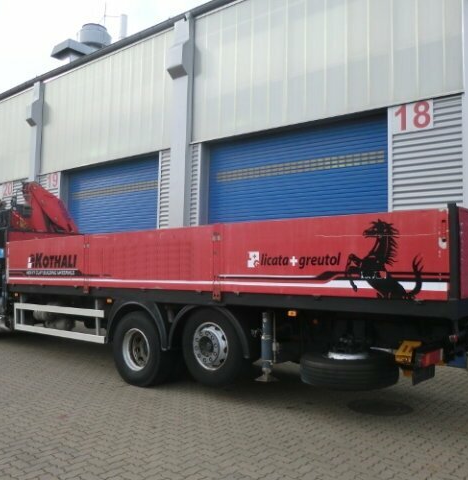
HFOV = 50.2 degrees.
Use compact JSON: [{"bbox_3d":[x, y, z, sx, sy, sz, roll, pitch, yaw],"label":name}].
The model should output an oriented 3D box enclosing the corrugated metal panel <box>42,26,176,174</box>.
[{"bbox_3d":[-3.993,-3.821,14.870,6.340,3.196,0.120,-2,-4,39],"label":"corrugated metal panel"}]

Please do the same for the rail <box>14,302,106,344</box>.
[{"bbox_3d":[-3.080,1.396,8.630,3.007,0.515,0.060,-3,-4,41],"label":"rail"}]

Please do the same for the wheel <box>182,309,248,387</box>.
[{"bbox_3d":[-0.189,1.300,6.249,1.017,1.017,0.300,-3,-4,41],"label":"wheel"}]

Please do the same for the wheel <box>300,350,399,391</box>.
[{"bbox_3d":[1.258,1.350,5.441,1.010,0.280,1.010,0,-3,0],"label":"wheel"}]

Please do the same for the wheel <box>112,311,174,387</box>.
[{"bbox_3d":[-1.273,1.543,7.213,1.017,1.017,0.330,-3,-4,41],"label":"wheel"}]

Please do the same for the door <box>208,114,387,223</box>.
[{"bbox_3d":[1.152,-0.069,10.947,4.600,4.644,0.100,-2,-4,39],"label":"door"}]

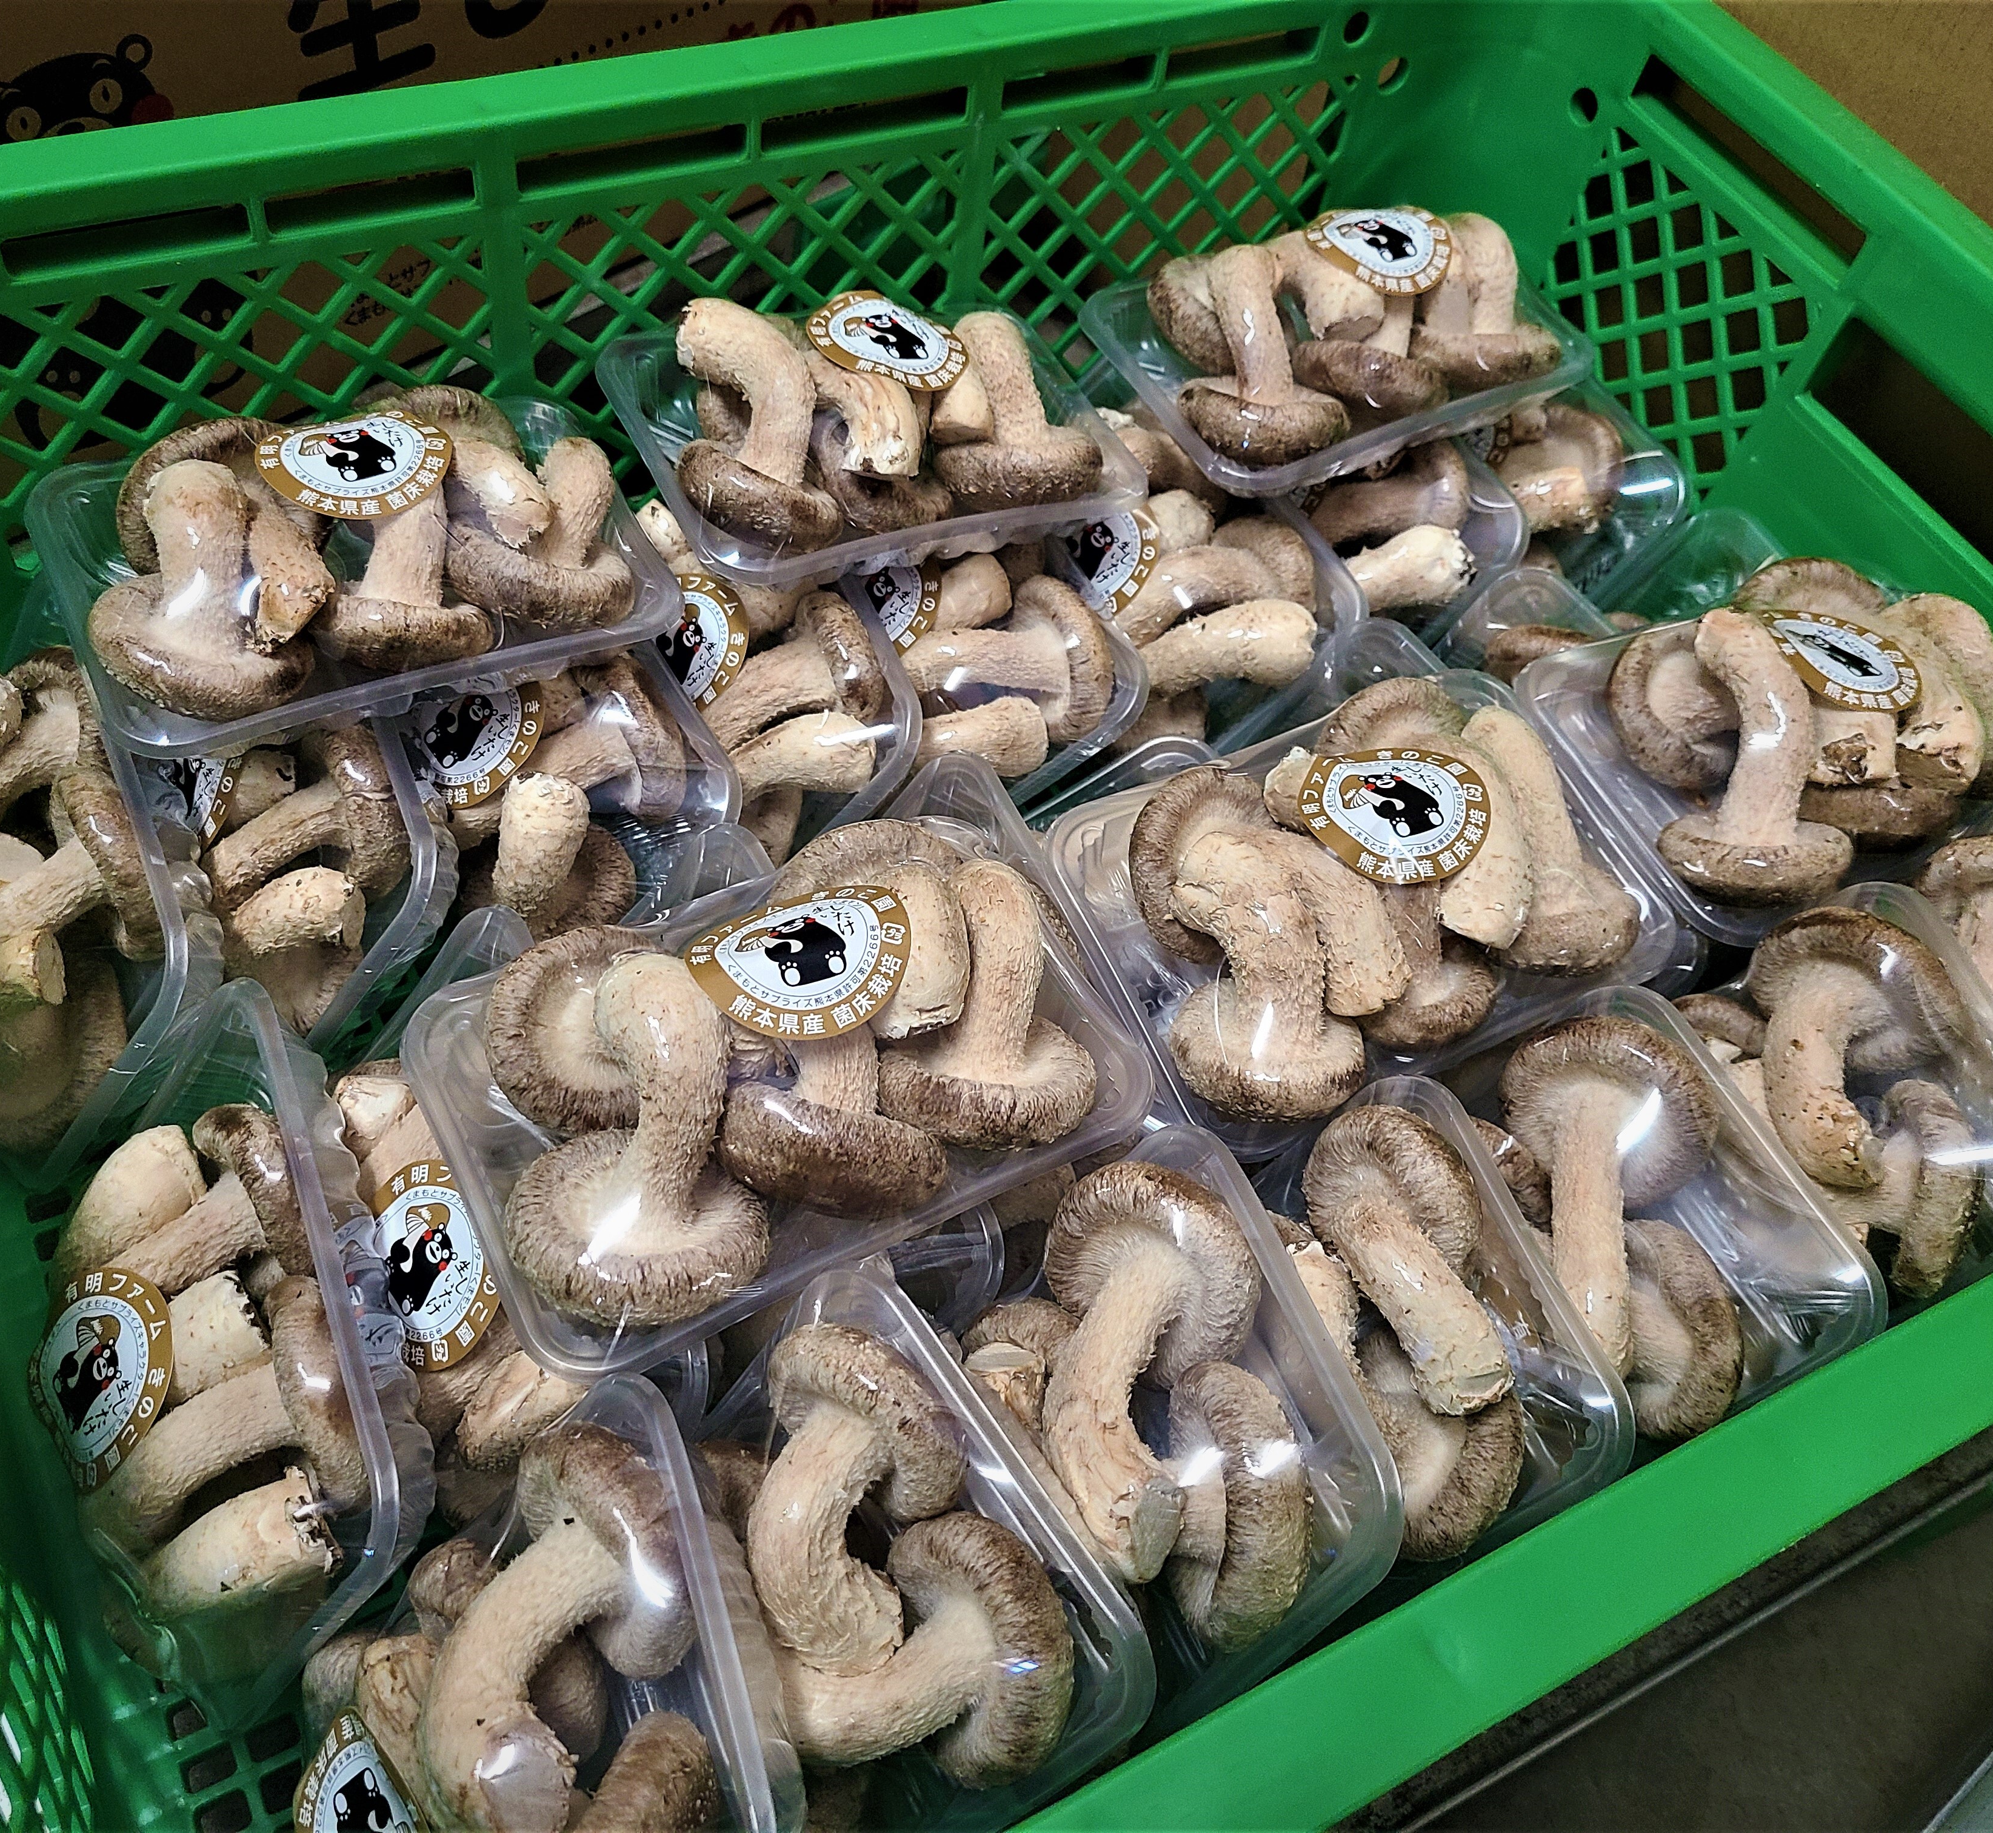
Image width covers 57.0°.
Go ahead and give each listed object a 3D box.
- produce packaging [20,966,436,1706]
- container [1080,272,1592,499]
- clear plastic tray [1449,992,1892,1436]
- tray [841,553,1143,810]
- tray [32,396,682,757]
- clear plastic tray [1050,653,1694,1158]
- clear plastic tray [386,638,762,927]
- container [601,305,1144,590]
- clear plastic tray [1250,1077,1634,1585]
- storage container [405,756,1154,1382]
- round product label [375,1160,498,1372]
[{"bbox_3d":[-0.147,0.081,0.367,0.054,0.084,0.126,2,53,-45],"label":"produce packaging"},{"bbox_3d":[0.102,-0.166,0.565,0.132,0.030,0.094,-20,56,-15],"label":"container"},{"bbox_3d":[0.118,0.078,0.395,0.054,0.126,0.084,-14,63,-49],"label":"clear plastic tray"},{"bbox_3d":[-0.019,-0.080,0.566,0.094,0.032,0.132,-34,62,5],"label":"tray"},{"bbox_3d":[-0.140,-0.078,0.409,0.126,0.054,0.084,-19,63,-26],"label":"tray"},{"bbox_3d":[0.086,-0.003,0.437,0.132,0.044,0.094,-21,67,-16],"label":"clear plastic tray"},{"bbox_3d":[-0.124,-0.042,0.526,0.094,0.032,0.132,-37,61,11],"label":"clear plastic tray"},{"bbox_3d":[-0.030,-0.118,0.456,0.126,0.054,0.084,-17,62,-30],"label":"container"},{"bbox_3d":[0.067,0.095,0.379,0.054,0.126,0.084,-6,60,-45],"label":"clear plastic tray"},{"bbox_3d":[-0.038,0.029,0.342,0.126,0.054,0.084,-21,59,-22],"label":"storage container"},{"bbox_3d":[-0.110,0.068,0.356,0.003,0.041,0.041,7,44,-51],"label":"round product label"}]

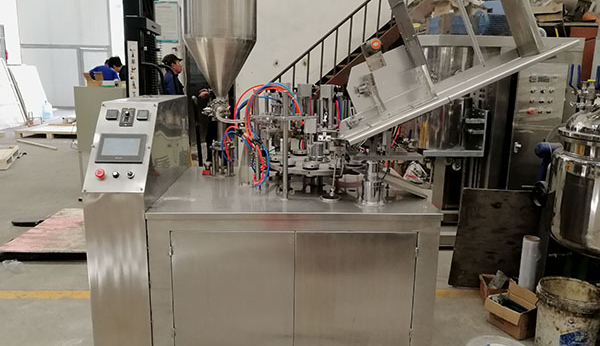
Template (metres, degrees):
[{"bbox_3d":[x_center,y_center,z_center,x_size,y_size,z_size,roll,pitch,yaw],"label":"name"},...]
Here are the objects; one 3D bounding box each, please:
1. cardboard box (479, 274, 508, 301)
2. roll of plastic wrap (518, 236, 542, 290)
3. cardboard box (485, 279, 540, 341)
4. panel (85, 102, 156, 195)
[{"bbox_3d":[1.306,0.783,3.041,0.220,0.140,0.200,3,11,8],"label":"cardboard box"},{"bbox_3d":[1.465,0.639,2.982,0.104,0.450,0.104,1,11,0],"label":"roll of plastic wrap"},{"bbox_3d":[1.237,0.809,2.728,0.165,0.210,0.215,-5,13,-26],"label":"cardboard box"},{"bbox_3d":[-0.786,-0.124,2.067,0.257,0.460,0.040,1,-27,-2],"label":"panel"}]

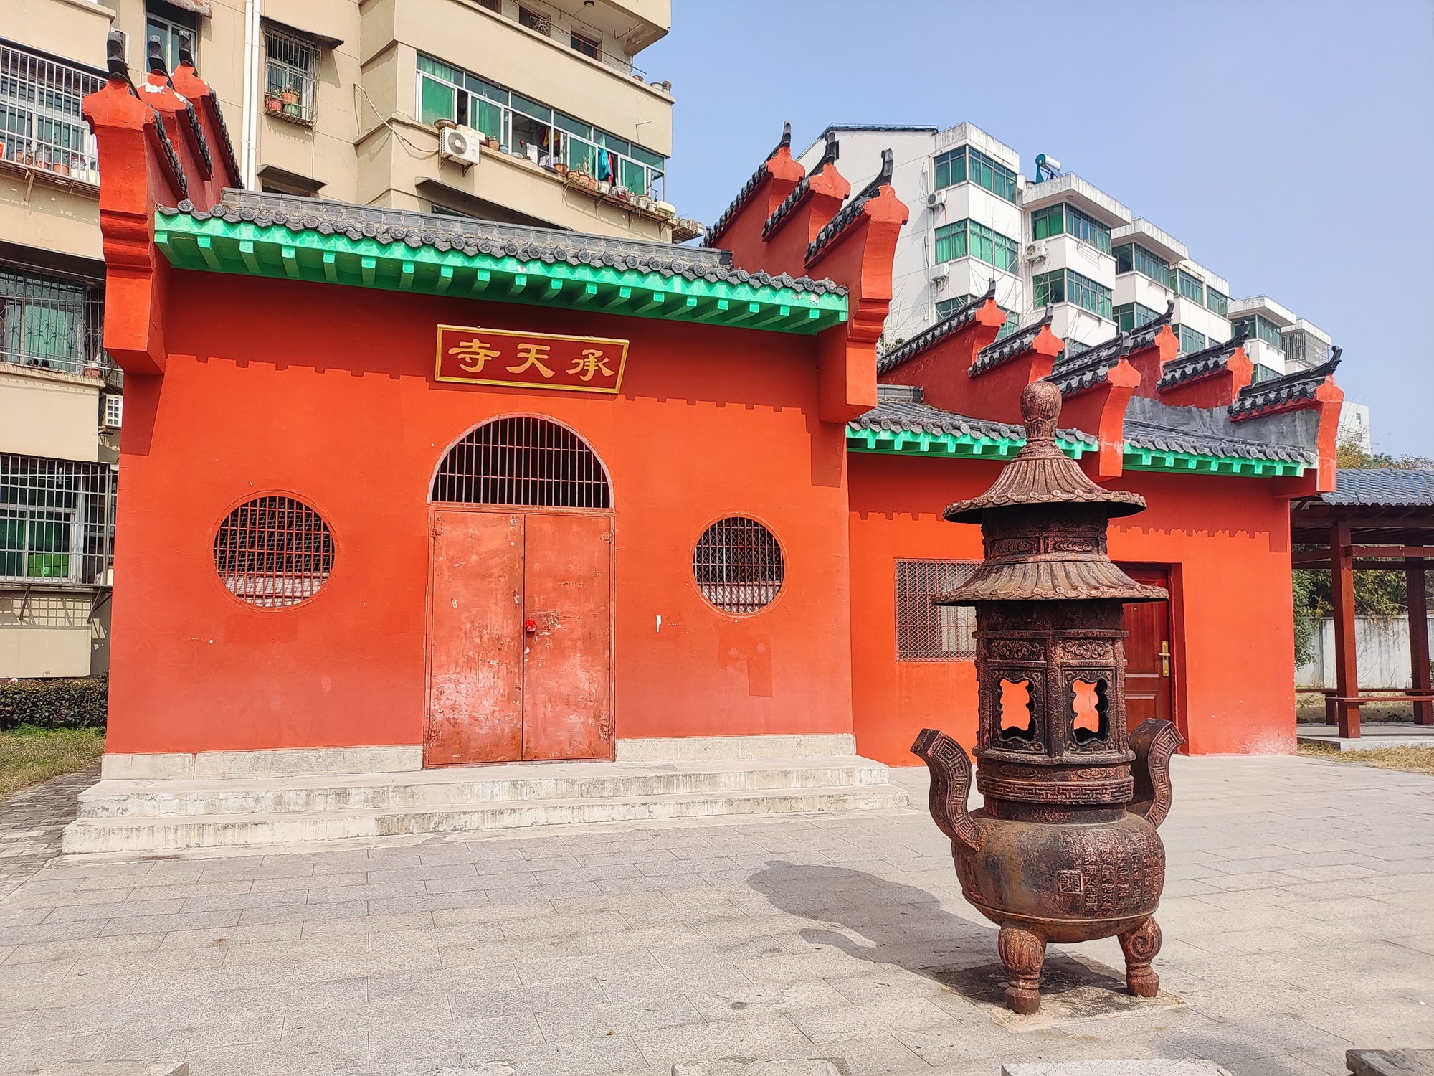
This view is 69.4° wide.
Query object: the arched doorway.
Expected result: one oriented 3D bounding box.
[{"bbox_3d":[-1.608,0.419,8.577,1.550,2.880,0.200,2,-5,-18],"label":"arched doorway"}]

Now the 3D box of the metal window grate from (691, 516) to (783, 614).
[{"bbox_3d":[0.199,0.239,9.157,0.852,0.867,0.060,2,-5,-18],"label":"metal window grate"}]

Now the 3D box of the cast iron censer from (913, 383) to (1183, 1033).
[{"bbox_3d":[1.388,0.579,4.311,1.310,2.500,0.920,2,-5,-18],"label":"cast iron censer"}]

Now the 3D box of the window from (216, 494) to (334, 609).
[{"bbox_3d":[-3.398,0.102,7.967,0.862,0.871,0.100,2,-5,-18],"label":"window"}]

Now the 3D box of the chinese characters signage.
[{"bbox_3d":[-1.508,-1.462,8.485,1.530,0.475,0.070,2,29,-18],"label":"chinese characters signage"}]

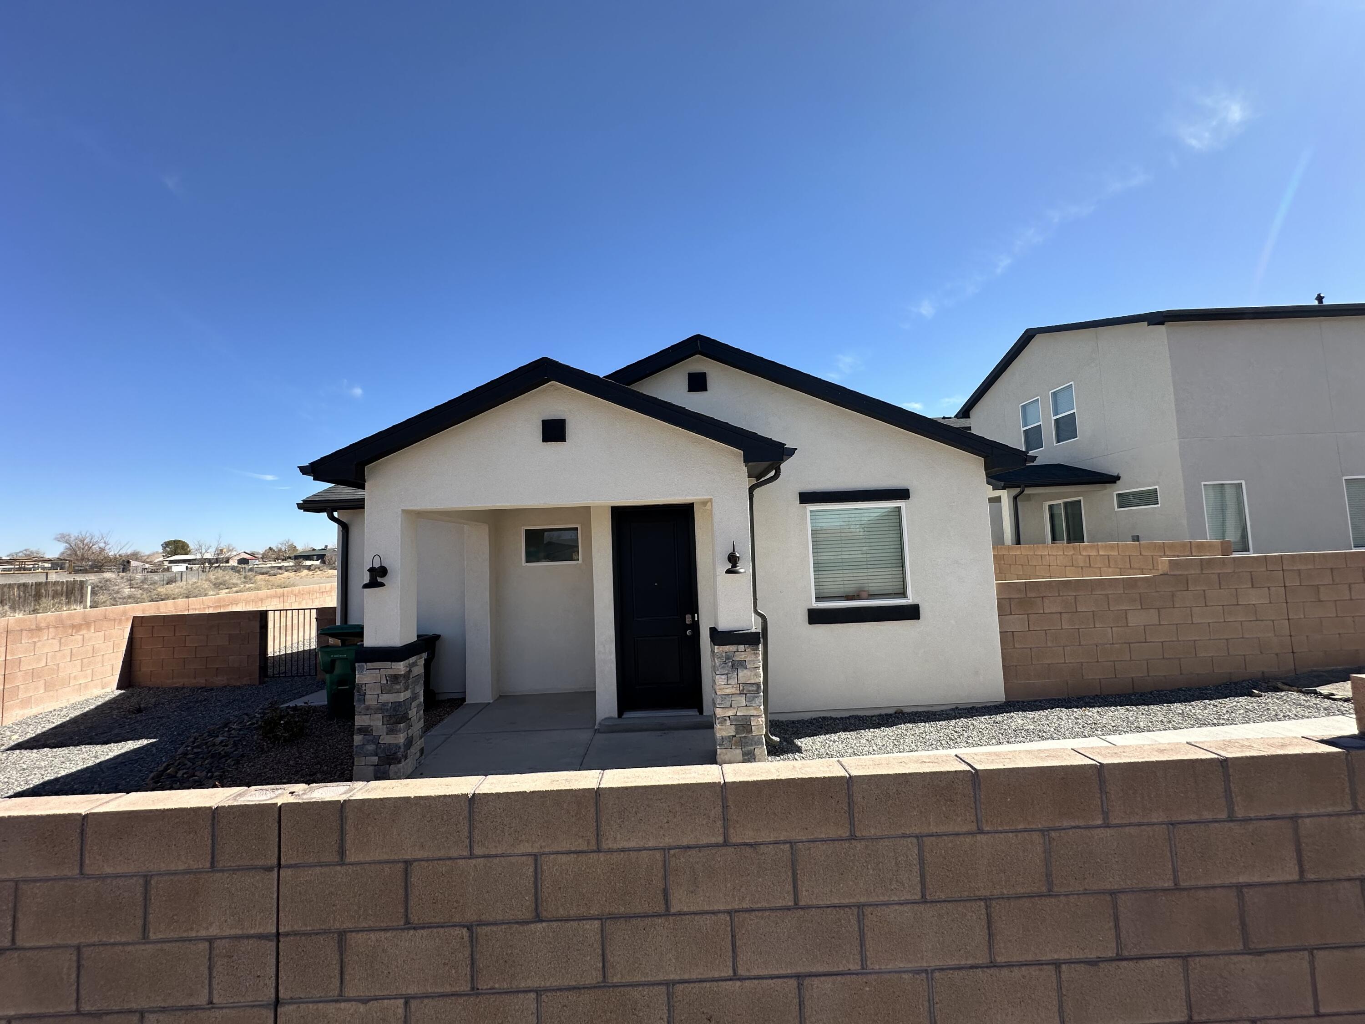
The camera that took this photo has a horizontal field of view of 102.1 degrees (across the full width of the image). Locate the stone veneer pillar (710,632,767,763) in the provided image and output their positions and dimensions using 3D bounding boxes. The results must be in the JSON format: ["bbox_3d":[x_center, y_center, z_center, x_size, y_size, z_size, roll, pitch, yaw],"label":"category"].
[{"bbox_3d":[0.553,1.823,5.632,0.470,1.260,0.470,-2,-4,-1],"label":"stone veneer pillar"}]

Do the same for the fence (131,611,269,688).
[{"bbox_3d":[-9.094,2.589,10.387,2.340,1.330,0.160,-2,-4,-1],"label":"fence"}]

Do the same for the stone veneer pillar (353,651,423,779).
[{"bbox_3d":[-2.936,1.963,5.571,0.470,1.260,0.470,-2,-4,-1],"label":"stone veneer pillar"}]

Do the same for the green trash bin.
[{"bbox_3d":[-4.804,2.255,7.941,0.620,1.220,0.760,-1,-5,-21],"label":"green trash bin"}]

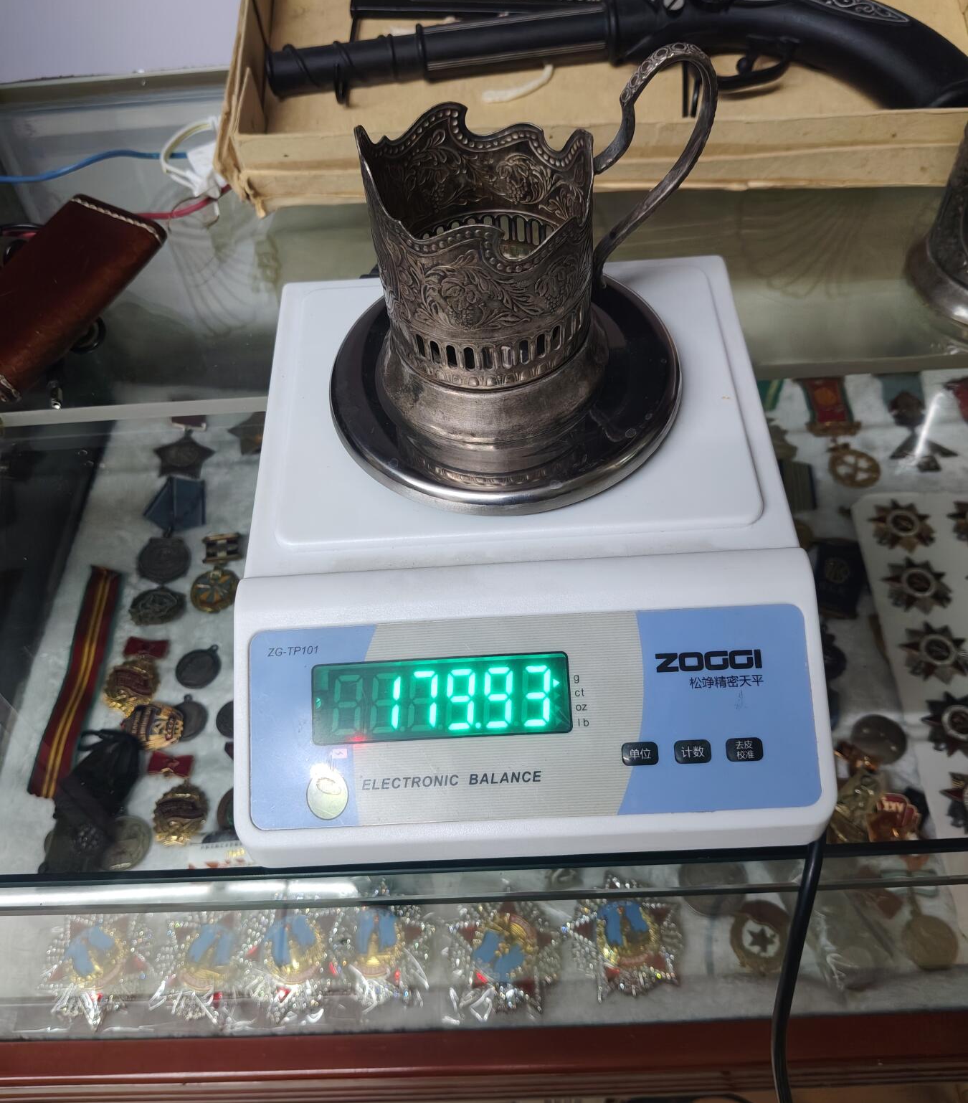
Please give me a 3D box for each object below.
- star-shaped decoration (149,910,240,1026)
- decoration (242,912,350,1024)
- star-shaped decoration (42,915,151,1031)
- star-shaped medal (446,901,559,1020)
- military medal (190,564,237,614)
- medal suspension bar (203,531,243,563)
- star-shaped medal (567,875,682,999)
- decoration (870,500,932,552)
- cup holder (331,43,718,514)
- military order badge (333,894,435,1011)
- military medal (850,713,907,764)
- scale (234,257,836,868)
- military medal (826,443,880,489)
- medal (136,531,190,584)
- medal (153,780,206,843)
[{"bbox_3d":[-0.157,0.233,0.553,0.071,0.010,0.068,15,59,13],"label":"star-shaped decoration"},{"bbox_3d":[-0.109,0.231,0.552,0.071,0.010,0.068,-17,57,-7],"label":"decoration"},{"bbox_3d":[-0.223,0.235,0.557,0.071,0.010,0.068,-39,63,-20],"label":"star-shaped decoration"},{"bbox_3d":[0.012,0.214,0.512,0.063,0.010,0.066,36,64,25],"label":"star-shaped medal"},{"bbox_3d":[-0.195,0.028,0.702,0.035,0.004,0.038,-3,56,2],"label":"military medal"},{"bbox_3d":[-0.183,-0.002,0.683,0.029,0.005,0.021,-9,54,-3],"label":"medal suspension bar"},{"bbox_3d":[0.075,0.203,0.516,0.064,0.010,0.064,-9,55,-3],"label":"star-shaped medal"},{"bbox_3d":[0.284,-0.017,0.659,0.043,0.007,0.046,-5,54,0],"label":"decoration"},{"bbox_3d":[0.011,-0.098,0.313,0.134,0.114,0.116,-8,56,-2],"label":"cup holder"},{"bbox_3d":[-0.061,0.226,0.552,0.071,0.010,0.068,-2,56,2],"label":"military order badge"},{"bbox_3d":[0.234,0.111,0.573,0.032,0.004,0.032,-2,54,2],"label":"military medal"},{"bbox_3d":[0.012,-0.010,0.355,0.192,0.070,0.229,-3,56,2],"label":"scale"},{"bbox_3d":[0.266,-0.062,0.700,0.035,0.004,0.042,-15,55,-7],"label":"military medal"},{"bbox_3d":[-0.225,0.006,0.681,0.038,0.004,0.042,-6,54,0],"label":"medal"},{"bbox_3d":[-0.190,0.165,0.609,0.035,0.004,0.040,-3,56,2],"label":"medal"}]

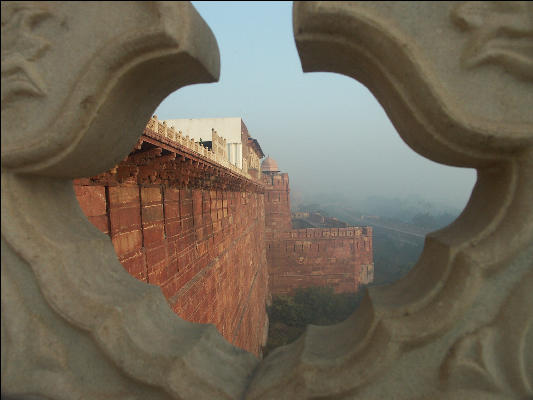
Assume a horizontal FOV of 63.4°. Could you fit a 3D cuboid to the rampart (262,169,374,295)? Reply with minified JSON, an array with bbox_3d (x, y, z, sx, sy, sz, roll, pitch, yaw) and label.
[{"bbox_3d":[9.700,5.600,92.000,23.500,28.500,17.000,0,0,-4],"label":"rampart"}]

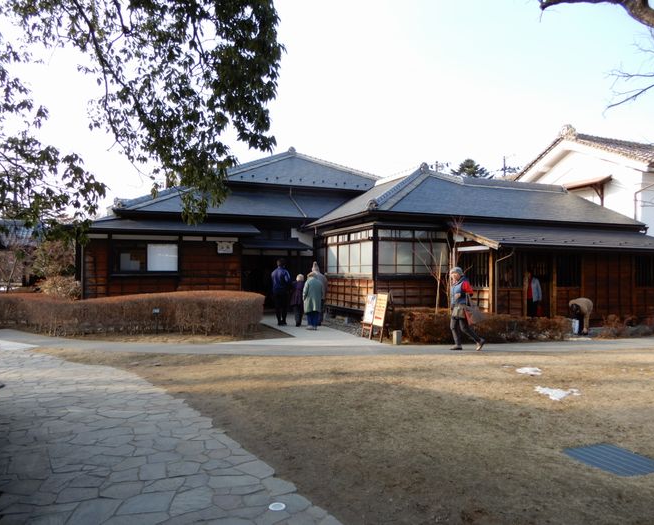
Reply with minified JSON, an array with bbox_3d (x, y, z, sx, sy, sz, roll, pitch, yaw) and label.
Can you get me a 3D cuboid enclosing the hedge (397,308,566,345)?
[{"bbox_3d":[3.382,1.363,10.625,3.750,0.630,0.900,1,-1,-10],"label":"hedge"}]

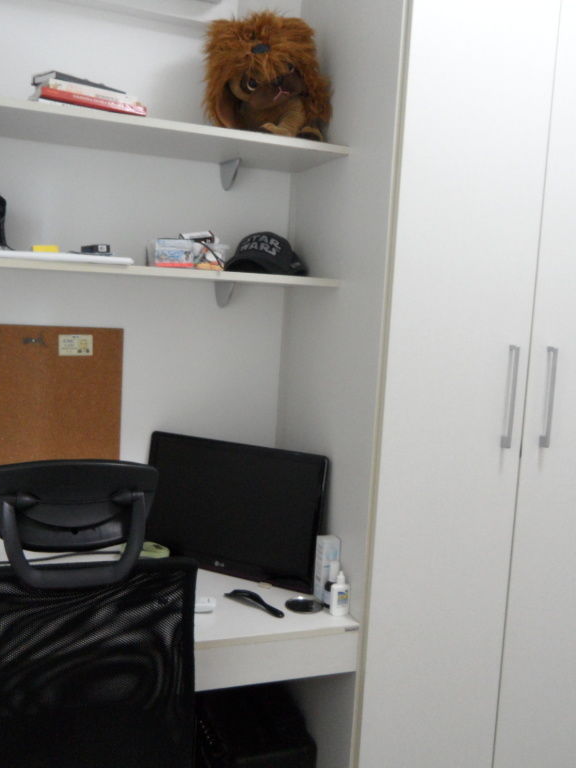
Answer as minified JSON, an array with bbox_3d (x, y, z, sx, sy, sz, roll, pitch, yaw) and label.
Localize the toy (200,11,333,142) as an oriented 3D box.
[{"bbox_3d":[-0.058,-0.697,1.653,0.275,0.285,0.235,2,6,-15],"label":"toy"}]

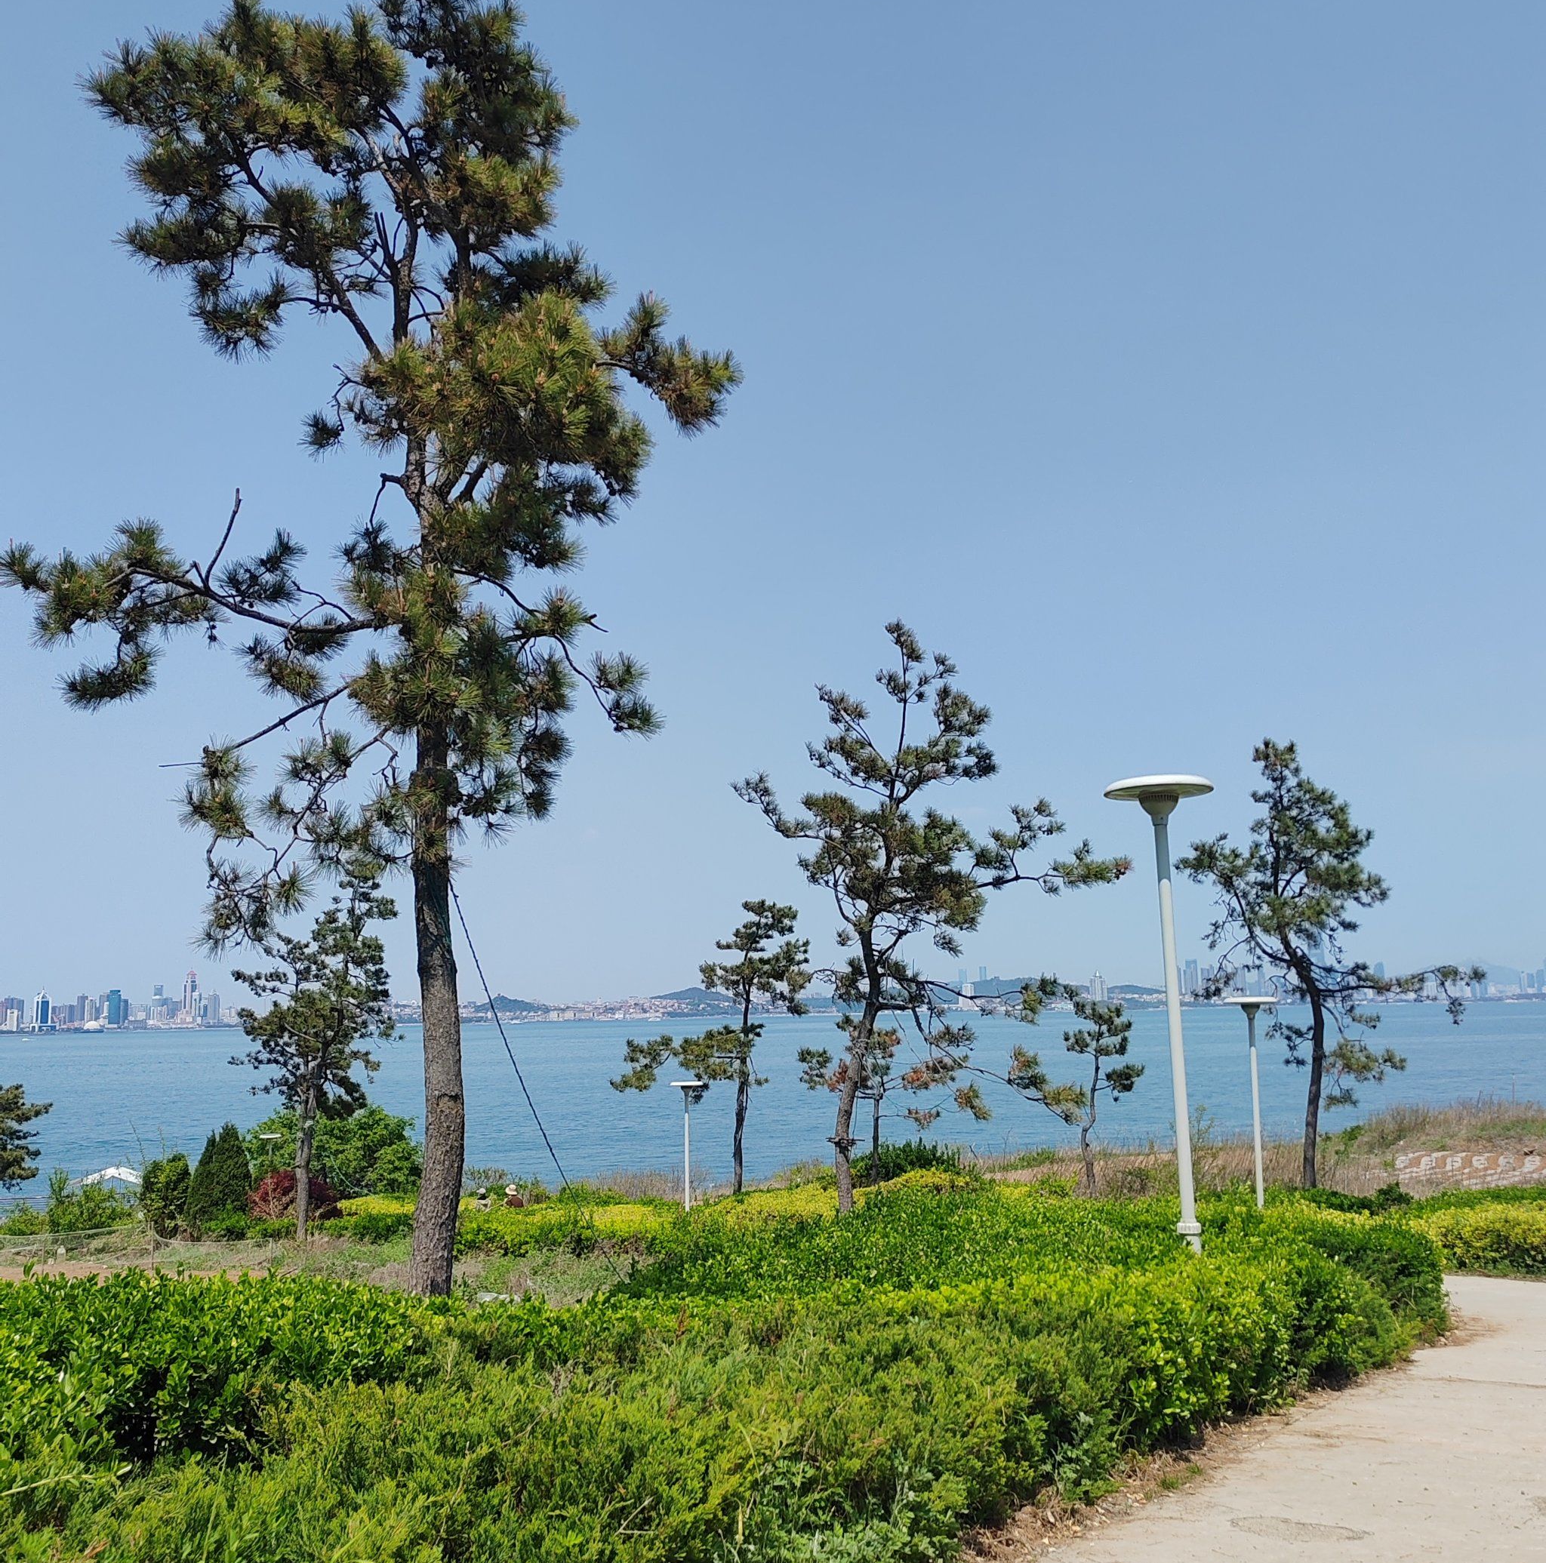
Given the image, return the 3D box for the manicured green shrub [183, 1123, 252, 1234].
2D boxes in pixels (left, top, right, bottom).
[{"bbox_3d":[-10.697,7.695,31.001,1.230,2.090,1.300,2,-9,-19],"label":"manicured green shrub"}]

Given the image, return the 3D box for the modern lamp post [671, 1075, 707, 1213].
[{"bbox_3d":[-1.788,7.924,34.002,0.700,3.230,0.700,-1,-8,-3],"label":"modern lamp post"}]

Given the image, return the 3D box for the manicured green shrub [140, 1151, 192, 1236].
[{"bbox_3d":[-11.517,7.848,30.500,0.890,1.580,0.950,2,-9,-20],"label":"manicured green shrub"}]

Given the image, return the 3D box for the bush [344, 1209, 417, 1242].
[{"bbox_3d":[-7.210,8.155,29.500,1.290,0.600,1.000,1,-8,-14],"label":"bush"}]

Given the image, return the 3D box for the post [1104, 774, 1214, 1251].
[{"bbox_3d":[2.584,1.617,10.305,0.700,3.360,0.700,-3,-8,14],"label":"post"}]

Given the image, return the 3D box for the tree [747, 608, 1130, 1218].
[{"bbox_3d":[1.971,1.722,20.014,4.820,7.610,4.400,-2,-8,5],"label":"tree"}]

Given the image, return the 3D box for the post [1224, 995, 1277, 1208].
[{"bbox_3d":[6.520,4.515,21.702,0.700,3.240,0.700,-3,-8,16],"label":"post"}]

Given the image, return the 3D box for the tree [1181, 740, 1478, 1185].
[{"bbox_3d":[8.477,2.861,24.510,4.270,7.070,4.200,-4,-9,19],"label":"tree"}]

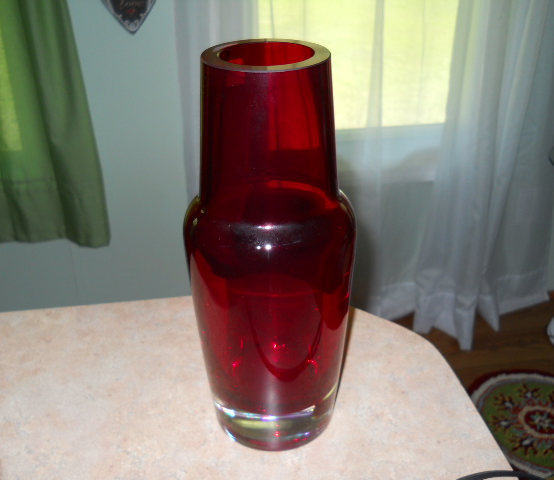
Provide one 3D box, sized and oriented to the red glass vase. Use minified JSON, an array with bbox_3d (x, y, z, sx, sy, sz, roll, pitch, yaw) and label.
[{"bbox_3d":[-0.004,0.012,0.466,0.113,0.275,0.113,-1,30,0],"label":"red glass vase"}]

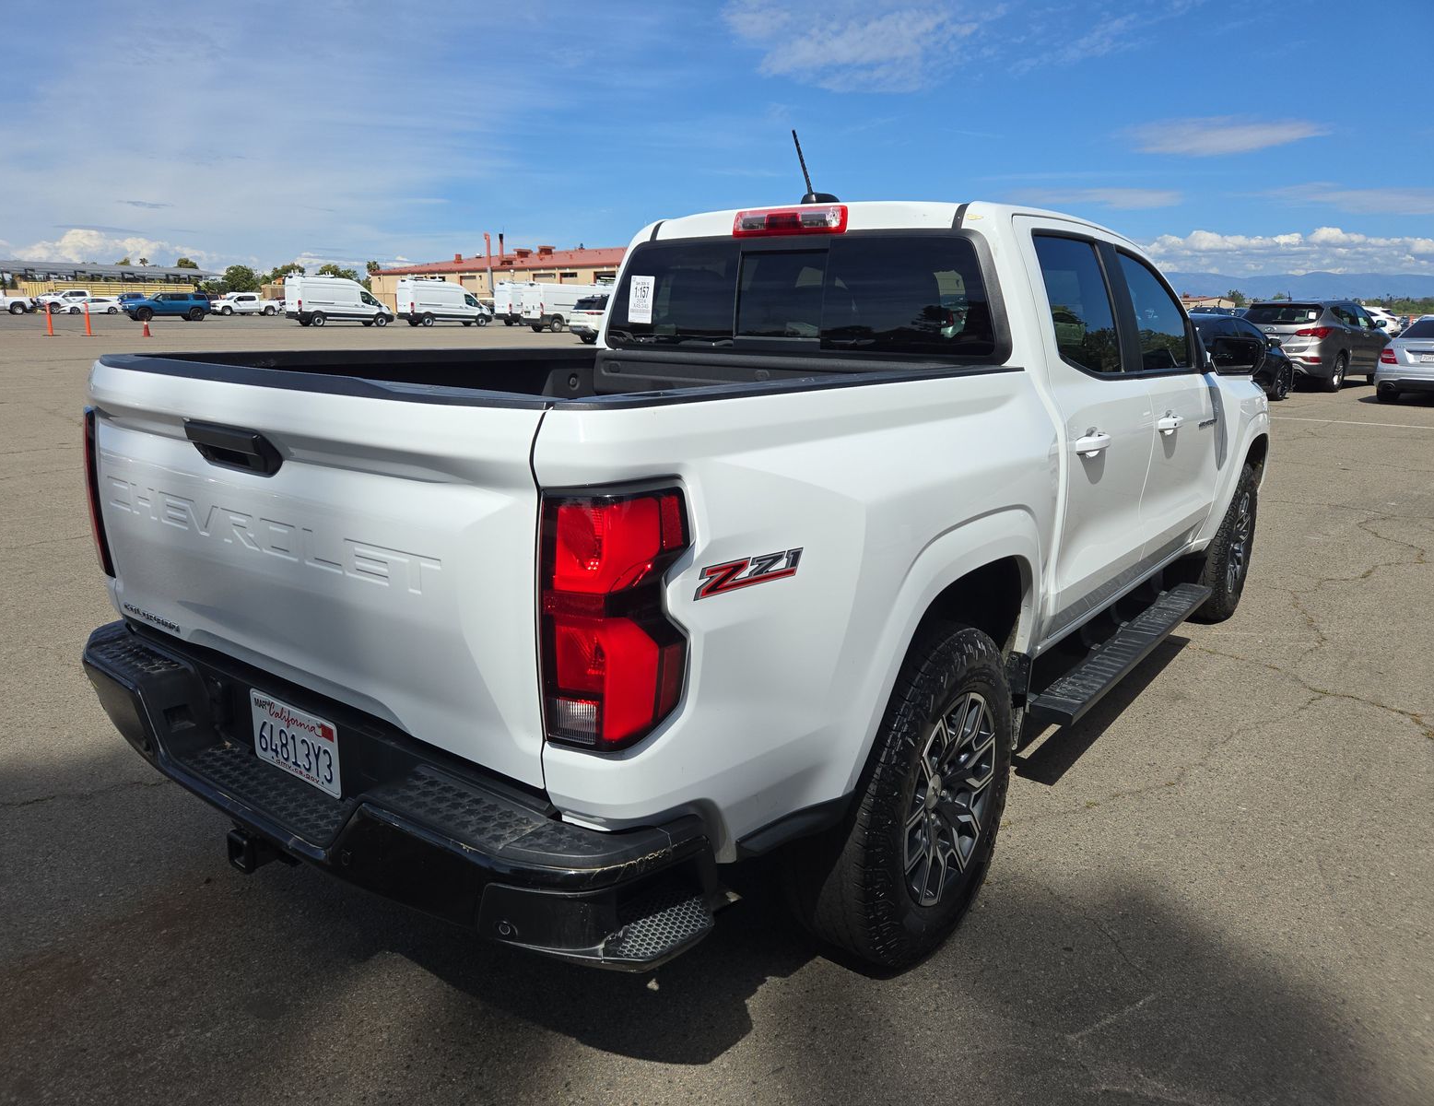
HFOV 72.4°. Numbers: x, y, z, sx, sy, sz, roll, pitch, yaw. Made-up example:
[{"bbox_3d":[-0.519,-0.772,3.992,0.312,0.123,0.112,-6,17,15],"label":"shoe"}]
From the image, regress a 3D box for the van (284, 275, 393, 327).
[{"bbox_3d":[-22.200,-14.750,57.900,2.070,2.750,5.980,13,19,42],"label":"van"}]

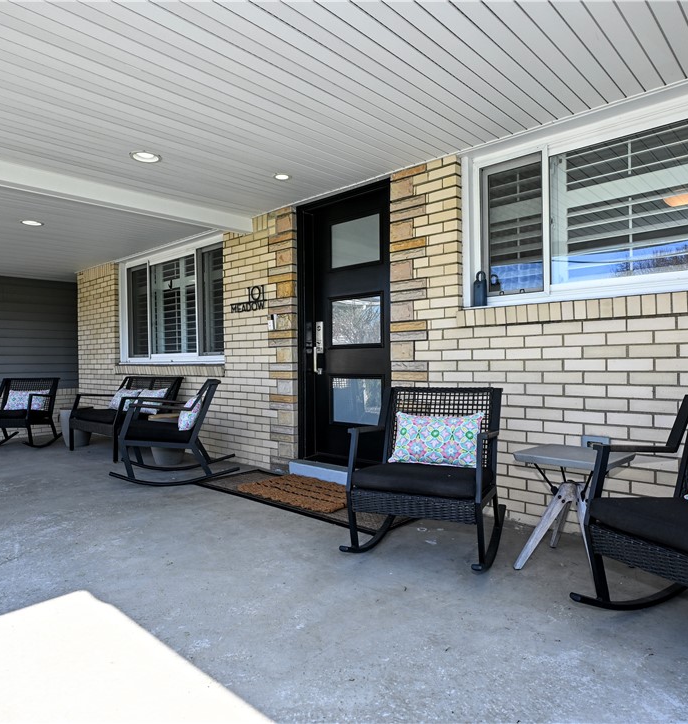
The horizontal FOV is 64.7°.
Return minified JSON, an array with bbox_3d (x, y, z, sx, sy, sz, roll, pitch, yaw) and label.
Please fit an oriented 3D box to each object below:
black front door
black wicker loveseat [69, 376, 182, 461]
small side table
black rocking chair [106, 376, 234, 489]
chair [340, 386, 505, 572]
[{"bbox_3d":[0.024,-0.250,4.278,0.970,2.100,0.110,-1,0,44],"label":"black front door"},{"bbox_3d":[-2.401,0.578,5.875,1.202,0.798,0.697,-1,0,43],"label":"black wicker loveseat"},{"bbox_3d":[1.054,0.680,2.507,0.410,0.514,0.400,-1,0,44],"label":"small side table"},{"bbox_3d":[-1.375,0.569,4.505,0.971,0.798,0.655,-1,0,-15],"label":"black rocking chair"},{"bbox_3d":[0.441,0.545,2.729,0.655,0.798,0.971,-1,0,22],"label":"chair"}]

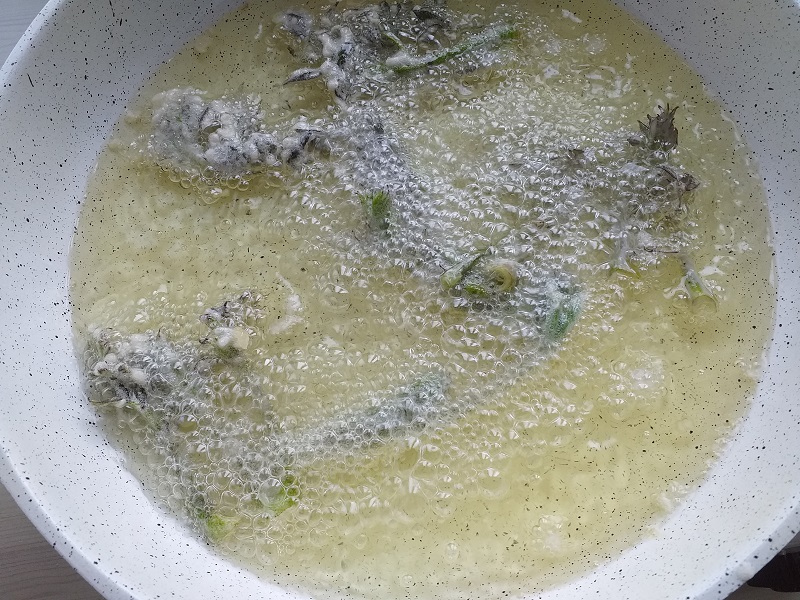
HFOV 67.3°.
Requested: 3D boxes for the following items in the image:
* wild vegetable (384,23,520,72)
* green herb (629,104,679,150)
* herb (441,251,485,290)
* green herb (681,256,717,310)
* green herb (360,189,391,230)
[{"bbox_3d":[0.023,-0.109,0.260,0.058,0.010,0.011,-14,72,-1],"label":"wild vegetable"},{"bbox_3d":[0.101,-0.070,0.241,0.018,0.012,0.015,1,73,4],"label":"green herb"},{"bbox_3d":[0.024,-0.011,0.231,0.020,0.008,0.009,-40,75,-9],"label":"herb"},{"bbox_3d":[0.111,-0.006,0.224,0.011,0.008,0.019,-13,72,-1],"label":"green herb"},{"bbox_3d":[-0.010,-0.036,0.241,0.010,0.008,0.018,-16,72,-2],"label":"green herb"}]

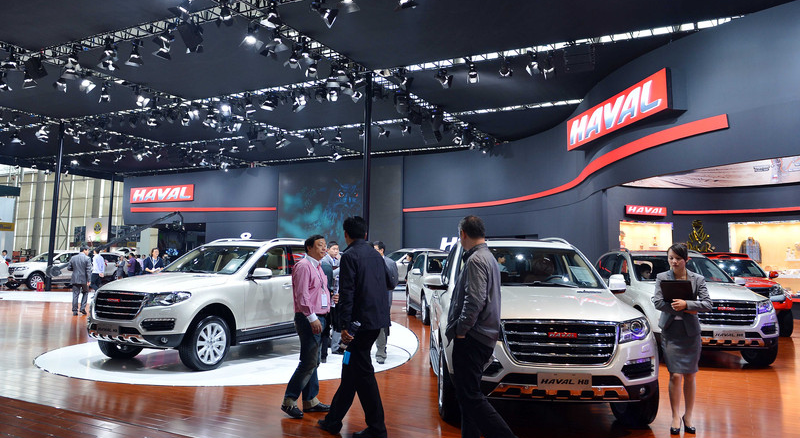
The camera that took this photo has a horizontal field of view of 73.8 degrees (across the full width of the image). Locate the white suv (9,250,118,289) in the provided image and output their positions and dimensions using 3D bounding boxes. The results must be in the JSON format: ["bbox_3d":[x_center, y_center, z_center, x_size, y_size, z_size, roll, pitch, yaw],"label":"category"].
[{"bbox_3d":[-16.609,2.474,25.909,1.990,1.790,4.750,-2,-6,26],"label":"white suv"}]

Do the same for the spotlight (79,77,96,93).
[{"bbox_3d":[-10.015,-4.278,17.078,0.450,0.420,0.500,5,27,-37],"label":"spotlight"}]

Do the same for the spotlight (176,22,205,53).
[{"bbox_3d":[-5.332,-4.619,13.562,0.600,0.650,0.500,4,31,-35],"label":"spotlight"}]

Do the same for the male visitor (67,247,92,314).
[{"bbox_3d":[-8.224,1.571,13.653,0.520,1.755,0.380,0,-5,8],"label":"male visitor"}]

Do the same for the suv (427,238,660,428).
[{"bbox_3d":[1.382,1.125,6.519,2.030,1.790,4.750,1,-5,2],"label":"suv"}]

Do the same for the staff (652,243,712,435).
[{"bbox_3d":[2.515,1.046,4.783,0.520,1.660,0.380,0,-4,14],"label":"staff"}]

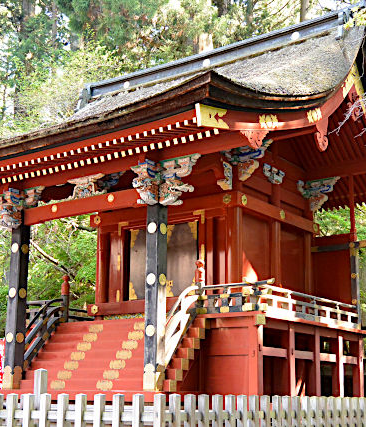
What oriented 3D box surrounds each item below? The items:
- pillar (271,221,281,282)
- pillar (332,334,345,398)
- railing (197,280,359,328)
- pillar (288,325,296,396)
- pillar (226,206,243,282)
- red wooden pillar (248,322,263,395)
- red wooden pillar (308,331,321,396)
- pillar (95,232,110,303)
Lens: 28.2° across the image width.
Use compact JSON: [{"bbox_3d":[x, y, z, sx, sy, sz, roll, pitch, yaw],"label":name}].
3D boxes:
[{"bbox_3d":[1.844,1.081,14.553,0.290,1.822,0.290,-9,-16,35],"label":"pillar"},{"bbox_3d":[2.931,2.893,13.803,0.154,1.188,0.155,-9,-16,35],"label":"pillar"},{"bbox_3d":[1.895,1.754,13.283,1.232,0.502,4.092,-9,-16,35],"label":"railing"},{"bbox_3d":[1.776,2.507,12.242,0.154,1.188,0.155,-9,-16,35],"label":"pillar"},{"bbox_3d":[0.919,0.772,13.304,0.290,1.822,0.290,1,-13,0],"label":"pillar"},{"bbox_3d":[1.149,2.298,11.396,0.154,1.188,0.158,-9,-16,35],"label":"red wooden pillar"},{"bbox_3d":[2.346,2.698,13.012,0.154,1.188,0.155,-9,-16,35],"label":"red wooden pillar"},{"bbox_3d":[-1.645,1.075,15.128,0.290,1.632,0.290,1,-13,0],"label":"pillar"}]

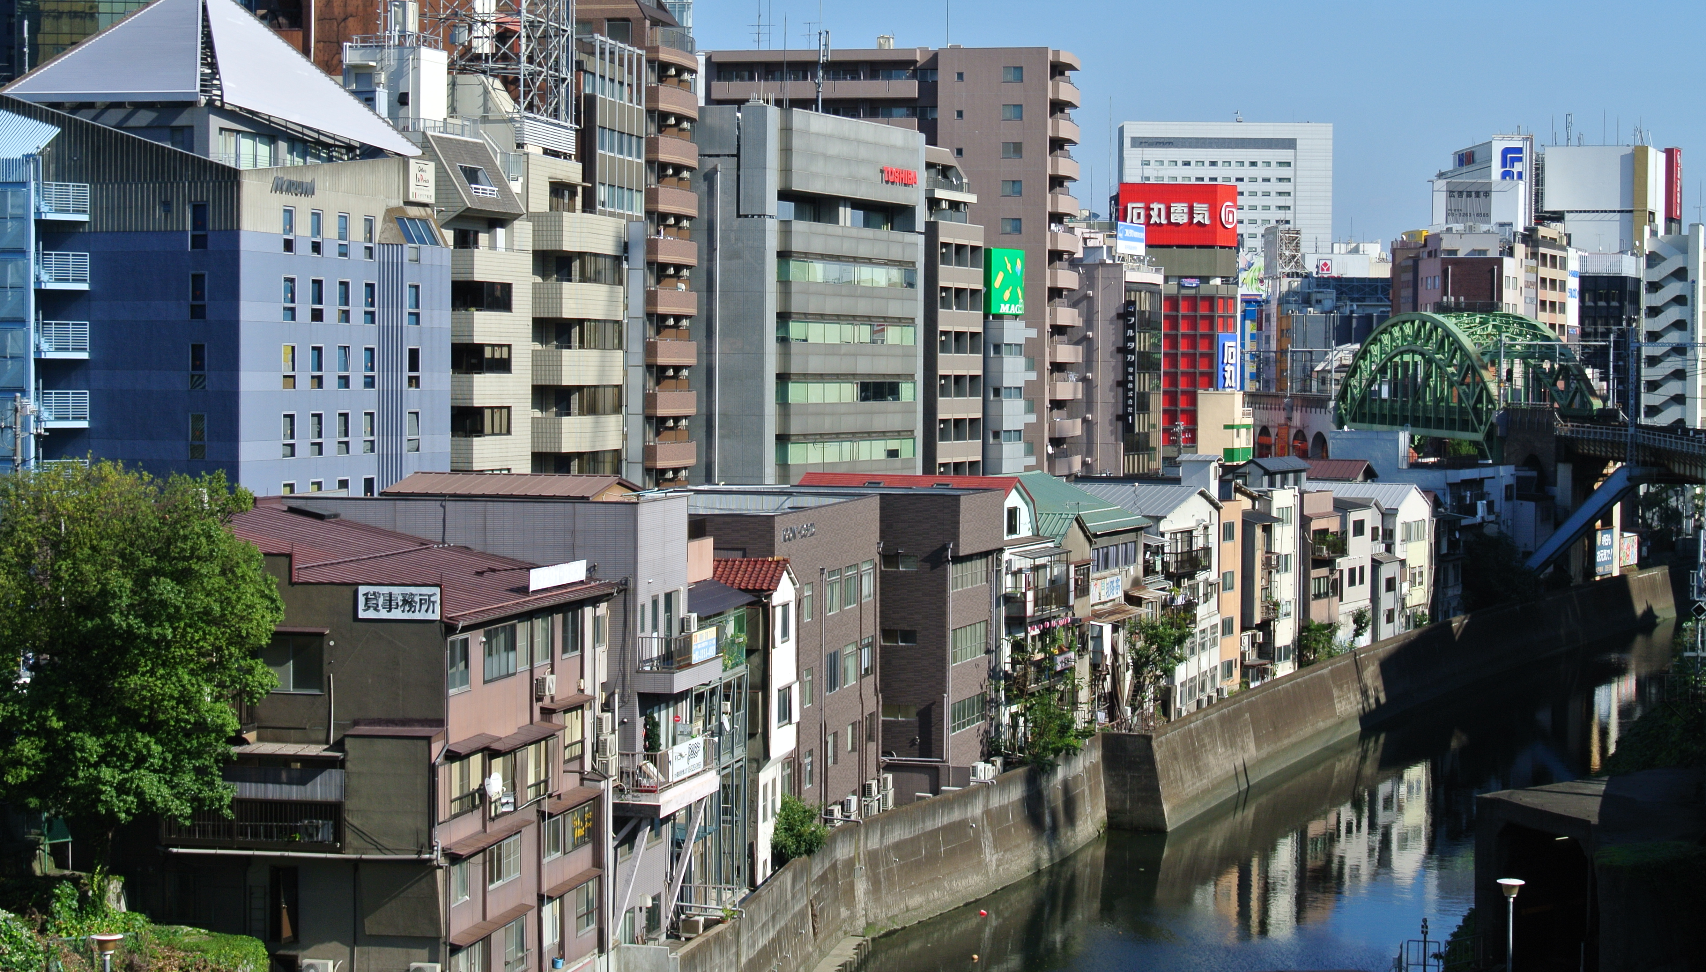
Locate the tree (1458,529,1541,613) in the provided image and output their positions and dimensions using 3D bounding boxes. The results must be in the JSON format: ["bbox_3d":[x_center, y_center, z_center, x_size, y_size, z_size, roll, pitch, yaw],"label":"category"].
[{"bbox_3d":[48.941,6.399,244.000,6.100,6.400,5.800,0,2,0],"label":"tree"}]

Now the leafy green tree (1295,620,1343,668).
[{"bbox_3d":[28.301,9.592,196.000,2.500,2.900,2.900,1,2,21],"label":"leafy green tree"}]

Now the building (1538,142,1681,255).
[{"bbox_3d":[108.696,-24.048,467.810,18.500,50.000,15.000,1,2,18],"label":"building"}]

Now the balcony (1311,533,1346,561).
[{"bbox_3d":[29.089,3.752,197.500,1.250,1.600,3.800,1,2,21],"label":"balcony"}]

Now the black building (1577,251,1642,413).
[{"bbox_3d":[99.917,-14.234,425.618,8.600,32.700,11.000,1,2,14],"label":"black building"}]

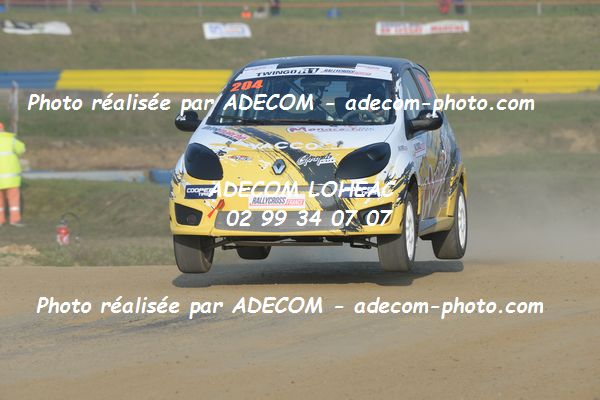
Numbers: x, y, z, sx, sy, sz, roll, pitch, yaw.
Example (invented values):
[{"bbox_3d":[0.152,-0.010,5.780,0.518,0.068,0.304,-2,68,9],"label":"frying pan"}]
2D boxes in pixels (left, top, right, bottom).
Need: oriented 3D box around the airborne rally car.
[{"bbox_3d":[0.157,-0.275,47.100,1.730,1.480,3.600,0,2,10],"label":"airborne rally car"}]

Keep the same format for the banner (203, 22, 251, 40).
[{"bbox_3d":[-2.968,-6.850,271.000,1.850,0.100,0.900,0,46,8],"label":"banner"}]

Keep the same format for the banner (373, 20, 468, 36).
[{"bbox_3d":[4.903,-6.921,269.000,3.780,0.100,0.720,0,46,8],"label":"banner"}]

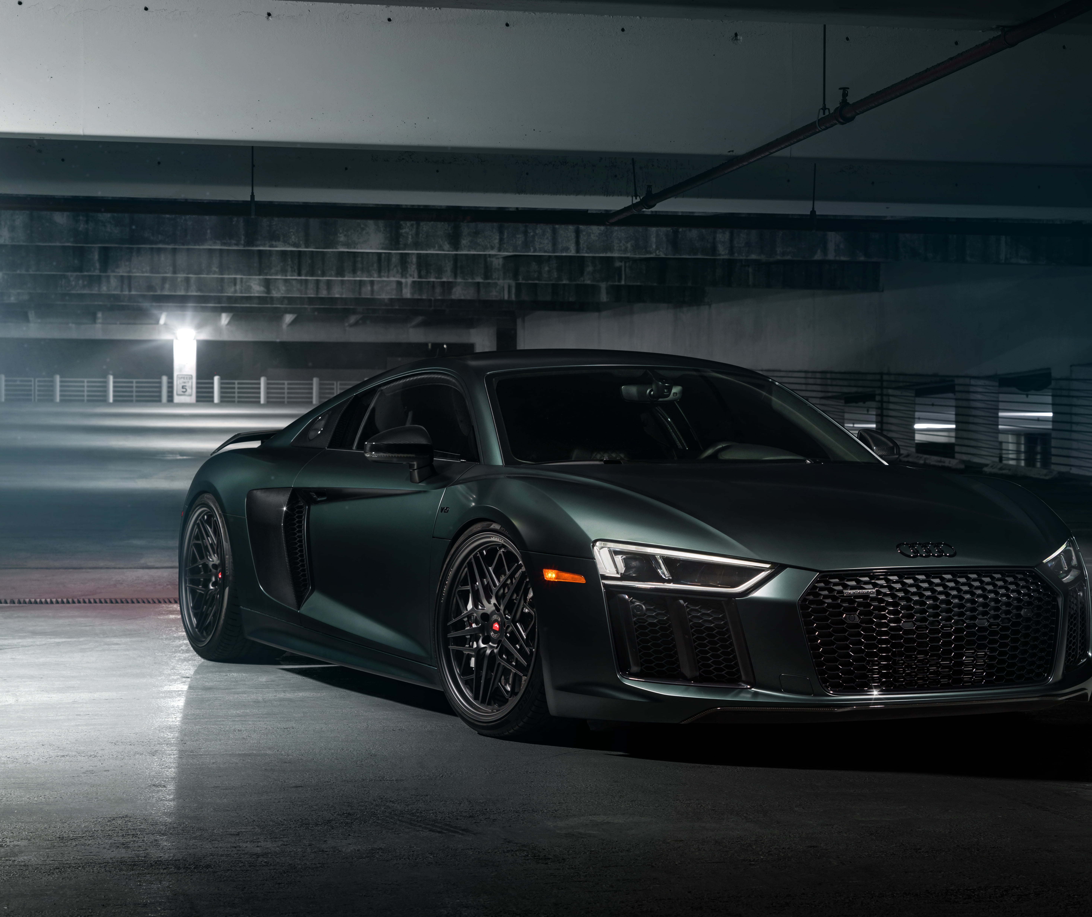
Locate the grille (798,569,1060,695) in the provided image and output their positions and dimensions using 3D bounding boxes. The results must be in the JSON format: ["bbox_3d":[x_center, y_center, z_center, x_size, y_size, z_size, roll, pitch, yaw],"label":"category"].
[{"bbox_3d":[1.065,0.467,5.740,0.880,0.330,0.120,0,0,-27],"label":"grille"}]

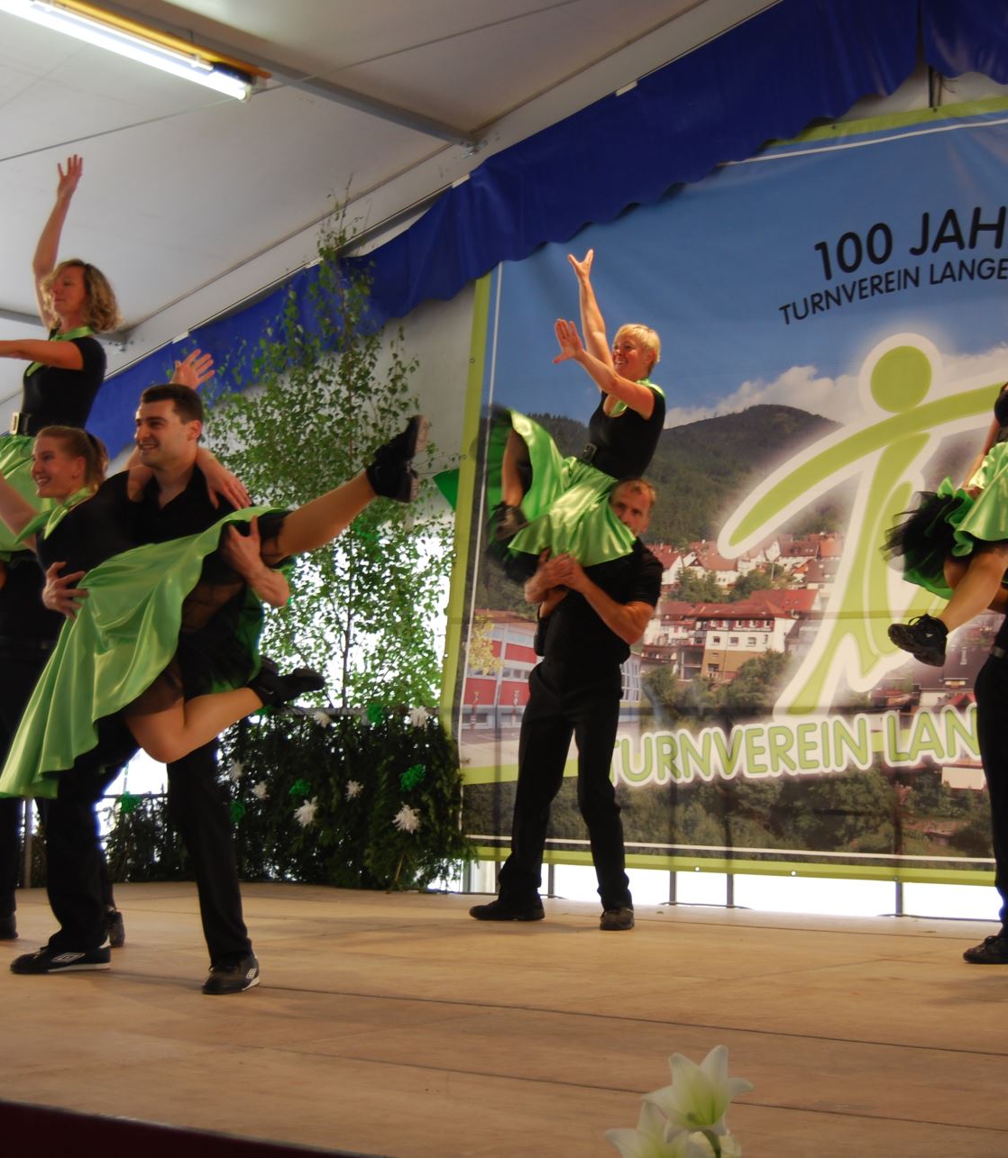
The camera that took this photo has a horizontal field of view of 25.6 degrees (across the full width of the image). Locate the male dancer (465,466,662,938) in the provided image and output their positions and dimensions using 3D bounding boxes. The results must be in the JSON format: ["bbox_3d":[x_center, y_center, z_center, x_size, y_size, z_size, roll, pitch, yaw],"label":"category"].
[{"bbox_3d":[0.261,0.495,8.820,0.650,1.770,0.700,-3,-6,42],"label":"male dancer"}]

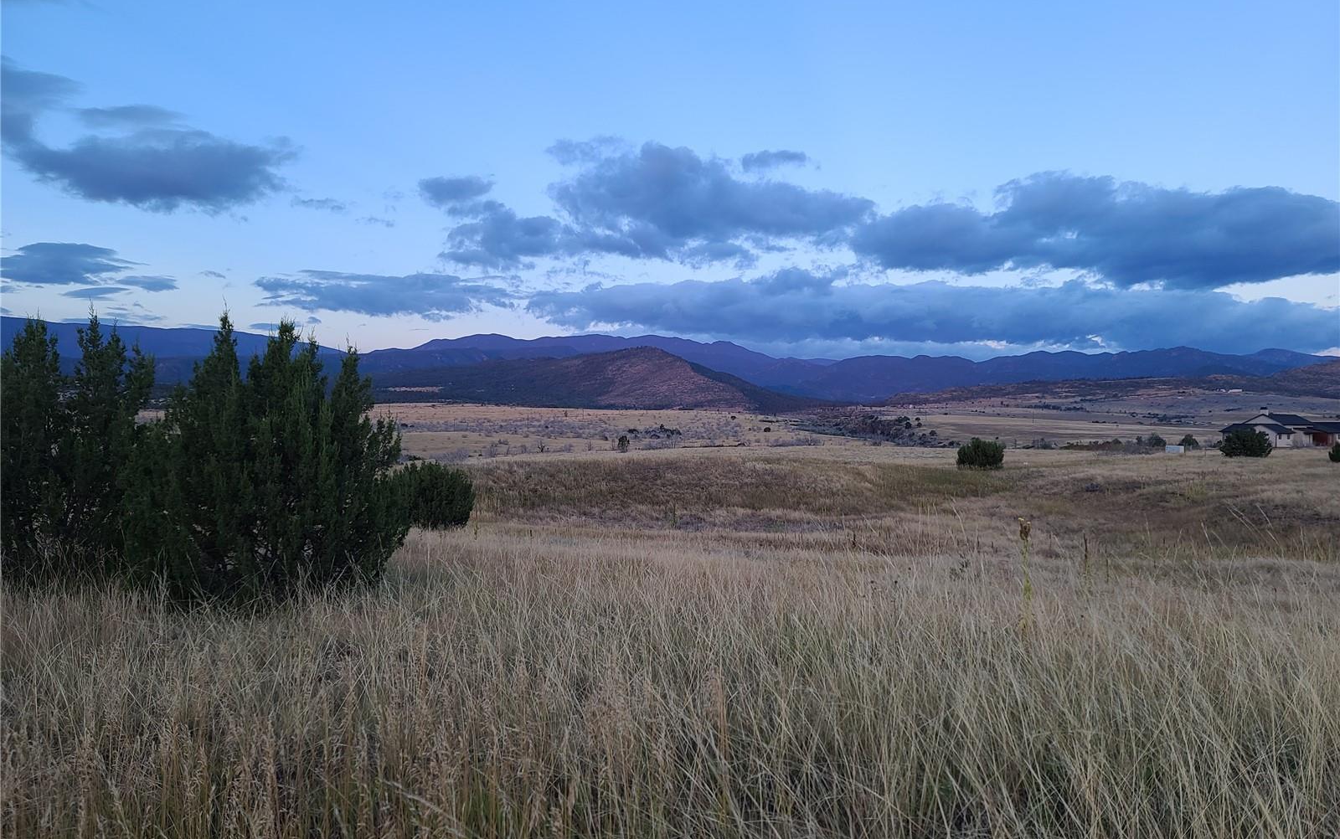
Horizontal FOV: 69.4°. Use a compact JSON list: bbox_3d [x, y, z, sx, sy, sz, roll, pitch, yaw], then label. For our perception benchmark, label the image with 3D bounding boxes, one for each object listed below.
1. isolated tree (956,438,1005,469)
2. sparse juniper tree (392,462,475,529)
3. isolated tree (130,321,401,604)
[{"bbox_3d":[15.101,1.652,47.000,2.350,1.600,2.200,0,1,0],"label":"isolated tree"},{"bbox_3d":[-4.184,1.352,17.000,1.450,1.200,1.350,0,1,0],"label":"sparse juniper tree"},{"bbox_3d":[-3.753,0.375,9.000,2.550,2.750,2.400,0,1,0],"label":"isolated tree"}]

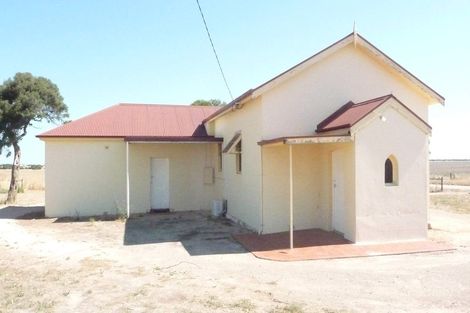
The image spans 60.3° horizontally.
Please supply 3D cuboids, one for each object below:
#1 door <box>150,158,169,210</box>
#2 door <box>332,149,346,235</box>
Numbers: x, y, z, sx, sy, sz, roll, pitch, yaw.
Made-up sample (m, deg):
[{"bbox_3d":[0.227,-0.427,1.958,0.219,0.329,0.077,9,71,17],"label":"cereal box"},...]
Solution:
[{"bbox_3d":[-3.020,1.115,16.370,0.750,2.040,0.050,0,-1,-13],"label":"door"},{"bbox_3d":[2.660,0.915,10.190,0.050,2.040,0.820,0,-1,-13],"label":"door"}]

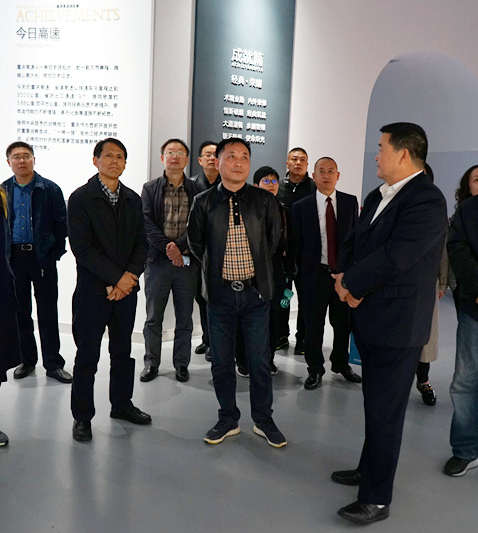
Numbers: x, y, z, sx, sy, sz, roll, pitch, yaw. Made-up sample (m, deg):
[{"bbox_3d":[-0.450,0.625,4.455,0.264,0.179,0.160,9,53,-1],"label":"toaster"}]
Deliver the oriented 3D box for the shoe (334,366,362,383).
[{"bbox_3d":[0.871,0.838,4.980,0.100,0.106,0.285,-2,9,-36],"label":"shoe"}]

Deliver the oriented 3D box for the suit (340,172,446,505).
[{"bbox_3d":[0.681,0.327,2.917,0.420,1.490,0.500,-2,9,-32],"label":"suit"}]

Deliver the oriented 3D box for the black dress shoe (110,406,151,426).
[{"bbox_3d":[-0.669,0.888,3.847,0.285,0.105,0.105,6,9,25],"label":"black dress shoe"}]

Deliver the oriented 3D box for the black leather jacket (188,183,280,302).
[{"bbox_3d":[-0.026,-0.141,3.554,0.550,0.680,0.340,2,8,-4],"label":"black leather jacket"}]

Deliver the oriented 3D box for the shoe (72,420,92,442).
[{"bbox_3d":[-0.910,0.921,3.645,0.105,0.106,0.280,1,7,-12],"label":"shoe"}]

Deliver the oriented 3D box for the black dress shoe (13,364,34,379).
[{"bbox_3d":[-1.581,0.738,4.640,0.105,0.105,0.285,3,8,6],"label":"black dress shoe"}]

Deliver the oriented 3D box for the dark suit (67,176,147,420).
[{"bbox_3d":[-0.776,0.188,3.633,0.480,1.420,0.360,-1,9,-27],"label":"dark suit"}]

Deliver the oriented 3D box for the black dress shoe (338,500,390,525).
[{"bbox_3d":[0.567,1.091,2.825,0.265,0.105,0.100,1,7,-10],"label":"black dress shoe"}]

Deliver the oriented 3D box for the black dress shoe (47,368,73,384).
[{"bbox_3d":[-1.321,0.786,4.587,0.280,0.106,0.100,8,9,35],"label":"black dress shoe"}]

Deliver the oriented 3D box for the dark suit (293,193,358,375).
[{"bbox_3d":[0.663,0.137,4.764,0.530,1.430,0.320,2,7,-3],"label":"dark suit"}]

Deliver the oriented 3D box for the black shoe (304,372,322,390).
[{"bbox_3d":[0.553,0.832,4.676,0.105,0.105,0.285,5,8,17],"label":"black shoe"}]

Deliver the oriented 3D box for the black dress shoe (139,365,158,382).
[{"bbox_3d":[-0.675,0.774,4.687,0.105,0.105,0.285,4,8,7],"label":"black dress shoe"}]

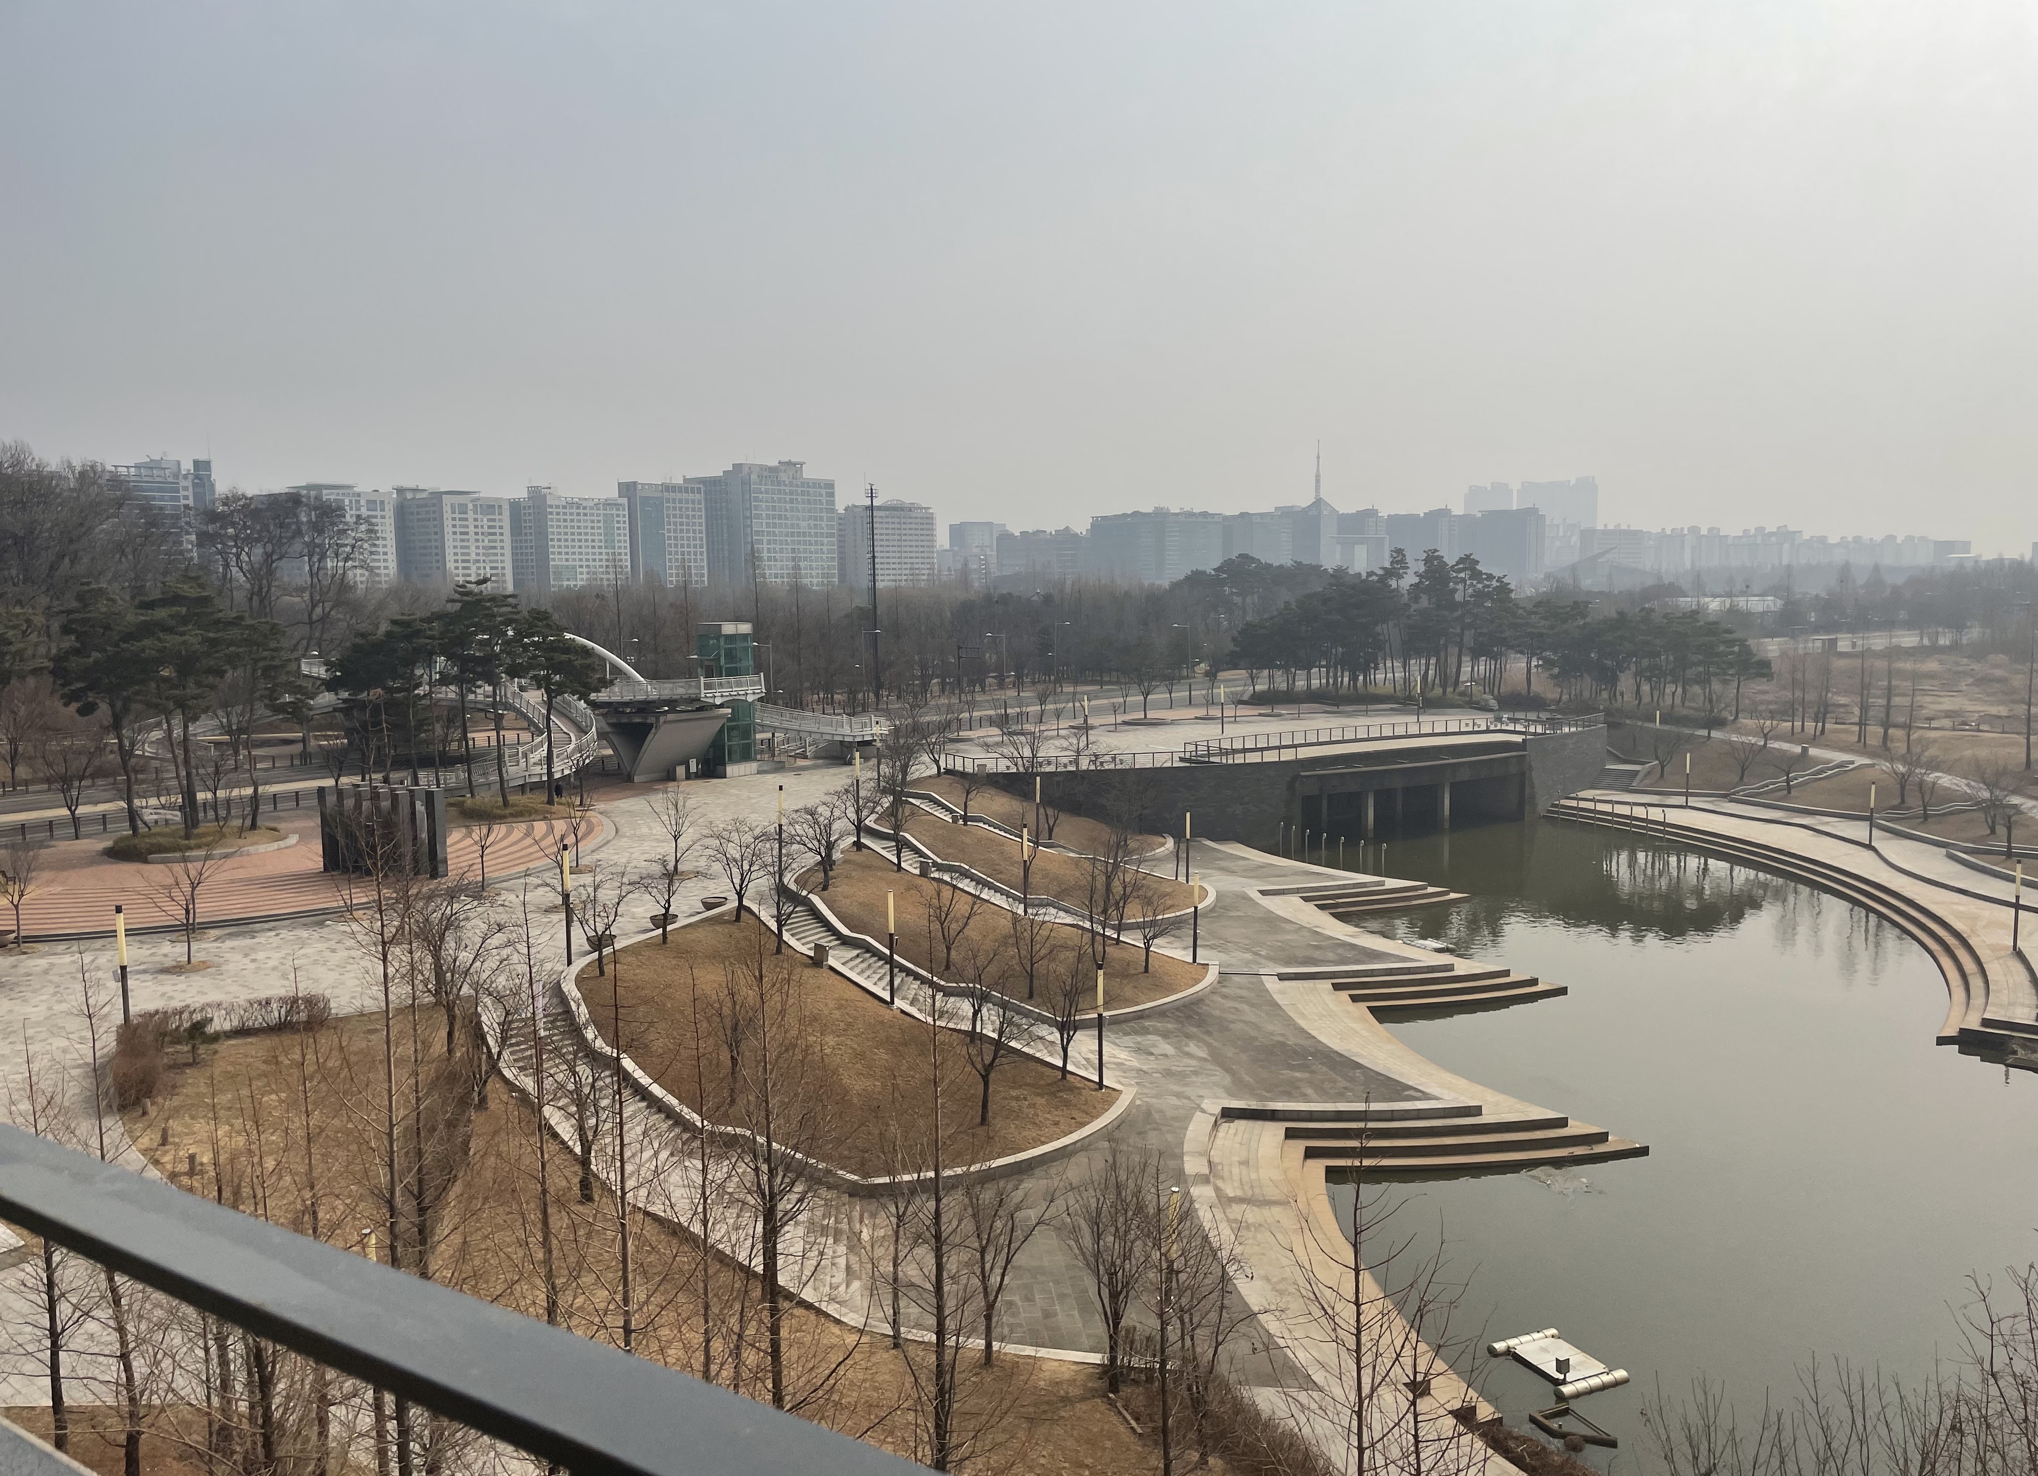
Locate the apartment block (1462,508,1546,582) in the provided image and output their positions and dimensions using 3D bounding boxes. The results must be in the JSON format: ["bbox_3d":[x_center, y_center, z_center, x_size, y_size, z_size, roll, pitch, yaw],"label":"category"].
[{"bbox_3d":[319.093,-123.010,1012.957,19.000,53.300,47.000,-5,8,-39],"label":"apartment block"}]

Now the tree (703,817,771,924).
[{"bbox_3d":[-12.655,5.944,68.377,3.000,4.700,3.000,-1,6,0],"label":"tree"}]

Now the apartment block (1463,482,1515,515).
[{"bbox_3d":[852.455,-371.636,2777.515,80.000,184.000,46.000,4,7,38],"label":"apartment block"}]

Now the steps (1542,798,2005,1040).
[{"bbox_3d":[48.694,9.621,100.087,11.800,1.100,64.600,0,6,3],"label":"steps"}]

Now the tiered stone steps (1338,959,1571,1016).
[{"bbox_3d":[21.387,12.392,76.445,12.300,1.050,4.300,-2,6,-15],"label":"tiered stone steps"}]

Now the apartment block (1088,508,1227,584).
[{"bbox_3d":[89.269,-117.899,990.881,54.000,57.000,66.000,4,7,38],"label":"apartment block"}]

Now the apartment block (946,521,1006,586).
[{"bbox_3d":[-31.926,-124.953,1072.764,34.000,50.500,19.000,-5,8,-39],"label":"apartment block"}]

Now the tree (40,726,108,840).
[{"bbox_3d":[-47.644,2.278,77.162,3.384,5.786,3.215,-4,7,-32],"label":"tree"}]

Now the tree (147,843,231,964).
[{"bbox_3d":[-28.027,5.611,51.676,2.968,4.125,2.820,-4,7,-29],"label":"tree"}]

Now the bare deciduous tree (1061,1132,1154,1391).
[{"bbox_3d":[2.198,12.761,36.865,2.300,6.200,2.300,-1,6,0],"label":"bare deciduous tree"}]

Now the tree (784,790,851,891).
[{"bbox_3d":[-8.316,4.267,63.706,2.793,4.259,2.653,-1,6,-8],"label":"tree"}]

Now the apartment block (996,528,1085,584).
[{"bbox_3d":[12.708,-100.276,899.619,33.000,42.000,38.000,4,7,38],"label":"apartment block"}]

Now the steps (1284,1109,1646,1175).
[{"bbox_3d":[14.335,13.010,48.739,11.625,1.240,1.911,-1,6,-6],"label":"steps"}]

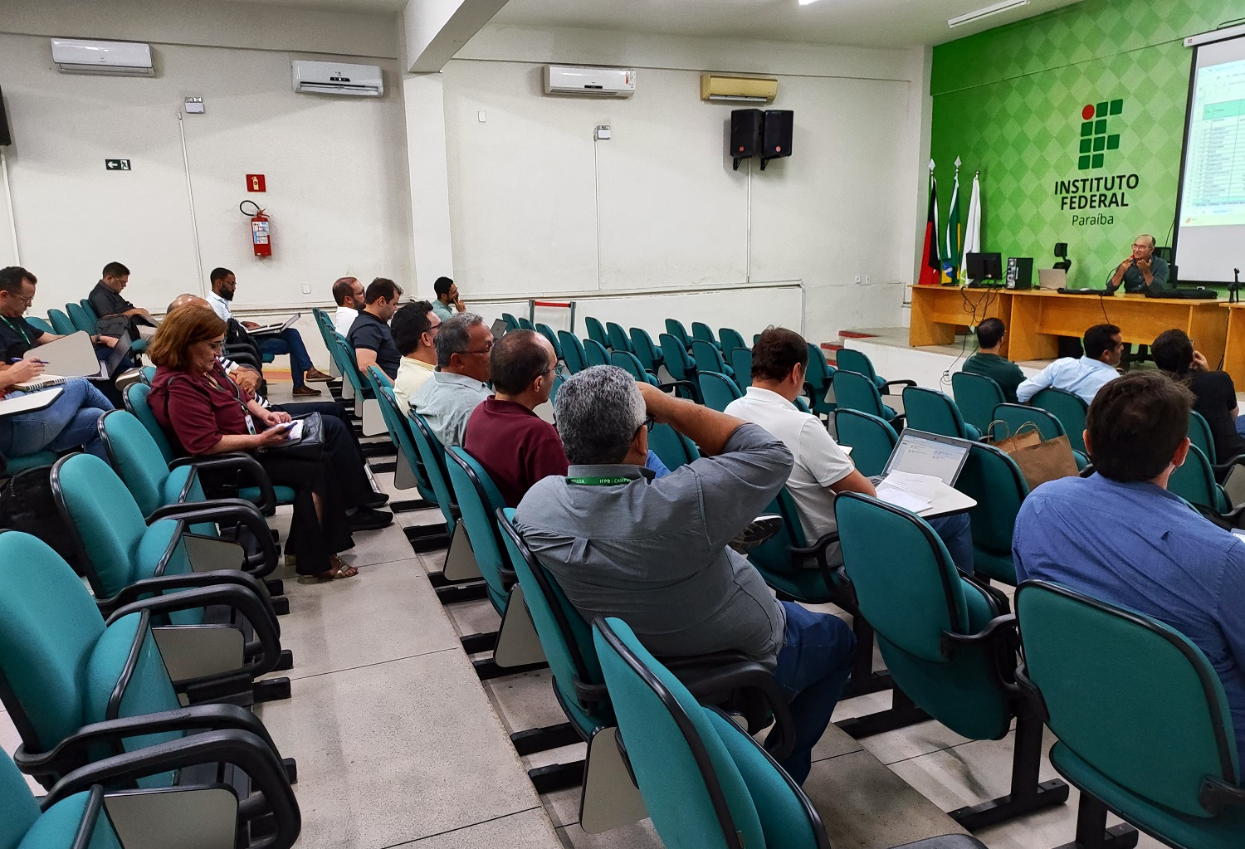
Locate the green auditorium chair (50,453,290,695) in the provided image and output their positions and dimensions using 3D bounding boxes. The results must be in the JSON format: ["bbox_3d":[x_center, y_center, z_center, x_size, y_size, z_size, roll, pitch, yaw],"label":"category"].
[{"bbox_3d":[-1.226,0.506,2.426,0.520,0.920,0.660,-6,13,-22],"label":"green auditorium chair"}]

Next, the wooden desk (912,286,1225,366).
[{"bbox_3d":[4.675,-1.064,9.419,0.780,0.760,3.760,-6,13,-22],"label":"wooden desk"}]

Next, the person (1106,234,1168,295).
[{"bbox_3d":[5.538,-1.321,9.201,0.750,1.330,0.580,-9,14,-34],"label":"person"}]

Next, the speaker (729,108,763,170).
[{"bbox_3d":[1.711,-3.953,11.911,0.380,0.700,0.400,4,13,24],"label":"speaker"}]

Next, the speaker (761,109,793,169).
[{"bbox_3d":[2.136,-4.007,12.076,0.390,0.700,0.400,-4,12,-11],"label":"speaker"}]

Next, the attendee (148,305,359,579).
[{"bbox_3d":[-1.586,0.091,3.741,0.760,1.220,0.520,-5,12,-17],"label":"attendee"}]

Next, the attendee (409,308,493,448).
[{"bbox_3d":[-0.356,0.161,3.413,0.920,1.230,0.540,-7,13,-27],"label":"attendee"}]

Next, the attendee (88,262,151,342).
[{"bbox_3d":[-4.442,-0.857,7.942,0.780,1.250,0.520,-6,13,-22],"label":"attendee"}]

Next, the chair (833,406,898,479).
[{"bbox_3d":[1.379,0.366,4.302,0.550,0.920,0.650,-6,13,-22],"label":"chair"}]

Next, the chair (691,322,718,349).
[{"bbox_3d":[1.104,-0.727,9.862,0.540,0.841,0.610,-6,13,-22],"label":"chair"}]

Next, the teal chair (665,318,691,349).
[{"bbox_3d":[0.869,-0.864,10.843,0.550,0.920,0.650,-6,13,-22],"label":"teal chair"}]

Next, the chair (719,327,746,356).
[{"bbox_3d":[1.341,-0.589,9.192,0.540,0.841,0.610,-6,13,-22],"label":"chair"}]

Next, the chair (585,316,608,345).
[{"bbox_3d":[-0.084,-0.813,10.290,0.550,0.870,0.620,-6,13,-21],"label":"chair"}]

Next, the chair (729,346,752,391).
[{"bbox_3d":[1.247,-0.166,7.101,0.570,0.860,0.660,-6,13,-22],"label":"chair"}]

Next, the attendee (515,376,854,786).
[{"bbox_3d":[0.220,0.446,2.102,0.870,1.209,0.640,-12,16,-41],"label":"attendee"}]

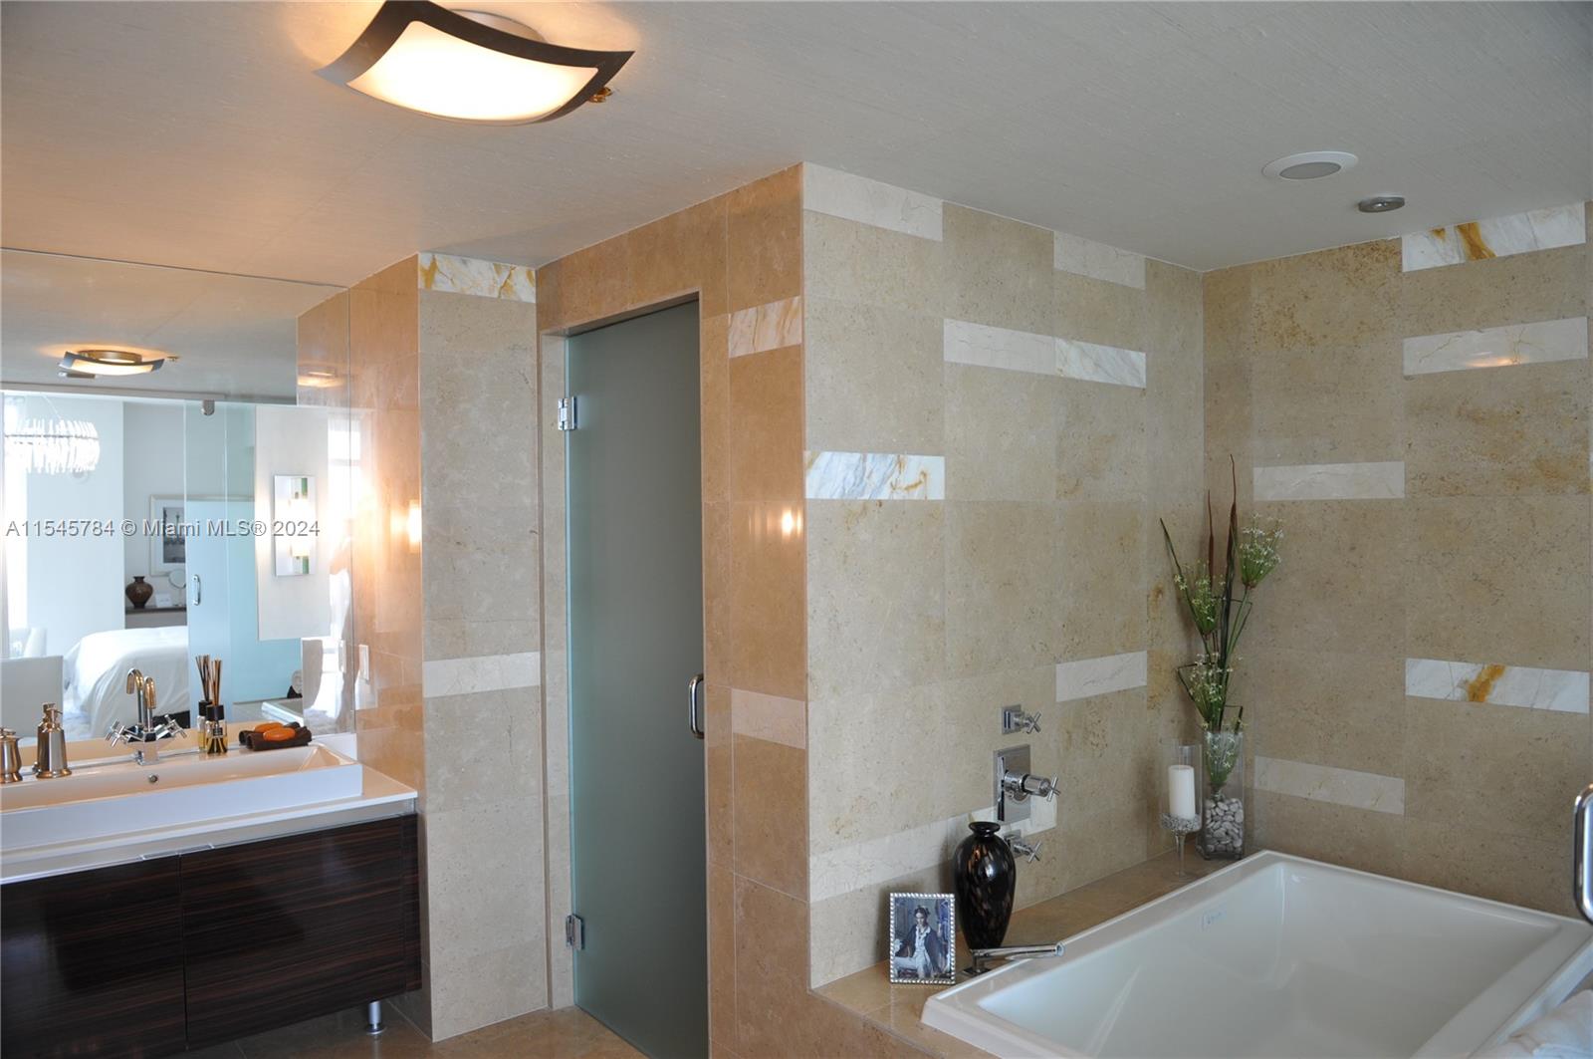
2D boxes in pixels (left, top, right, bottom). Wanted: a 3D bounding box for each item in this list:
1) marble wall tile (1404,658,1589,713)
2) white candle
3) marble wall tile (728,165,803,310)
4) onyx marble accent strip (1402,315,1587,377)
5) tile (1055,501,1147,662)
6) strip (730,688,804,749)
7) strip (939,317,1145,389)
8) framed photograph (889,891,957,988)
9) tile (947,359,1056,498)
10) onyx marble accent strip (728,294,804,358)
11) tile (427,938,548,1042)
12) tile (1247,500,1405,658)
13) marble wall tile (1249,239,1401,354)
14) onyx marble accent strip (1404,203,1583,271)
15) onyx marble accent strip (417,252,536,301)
[{"bbox_3d":[1.902,0.423,2.896,0.020,0.108,0.434,-1,1,-40],"label":"marble wall tile"},{"bbox_3d":[1.131,0.774,3.110,0.074,0.155,0.074,-1,1,-40],"label":"white candle"},{"bbox_3d":[-0.069,-0.674,2.490,0.013,0.297,0.281,-1,1,-40],"label":"marble wall tile"},{"bbox_3d":[1.868,-0.487,2.853,0.012,0.105,0.429,-1,1,-40],"label":"onyx marble accent strip"},{"bbox_3d":[0.893,0.145,3.101,0.457,0.454,0.012,-1,1,-40],"label":"tile"},{"bbox_3d":[-0.060,0.440,2.473,0.012,0.106,0.278,-1,1,-40],"label":"strip"},{"bbox_3d":[0.721,-0.483,2.977,0.919,0.105,0.013,-1,1,-40],"label":"strip"},{"bbox_3d":[0.290,0.938,2.441,0.145,0.195,0.025,0,-10,5],"label":"framed photograph"},{"bbox_3d":[0.545,-0.252,2.837,0.464,0.350,0.020,-1,1,-40],"label":"tile"},{"bbox_3d":[-0.069,-0.472,2.502,0.020,0.107,0.273,-1,1,-40],"label":"onyx marble accent strip"},{"bbox_3d":[-0.943,1.414,3.278,0.374,0.219,0.020,-1,1,-40],"label":"tile"},{"bbox_3d":[1.642,0.144,3.286,0.013,0.466,0.452,-1,1,-40],"label":"tile"},{"bbox_3d":[1.635,-0.707,3.280,0.013,0.302,0.452,-1,1,-40],"label":"marble wall tile"},{"bbox_3d":[1.922,-0.804,2.936,0.013,0.107,0.443,-1,1,-40],"label":"onyx marble accent strip"},{"bbox_3d":[-0.975,-0.766,3.258,0.374,0.106,0.020,-1,1,-40],"label":"onyx marble accent strip"}]

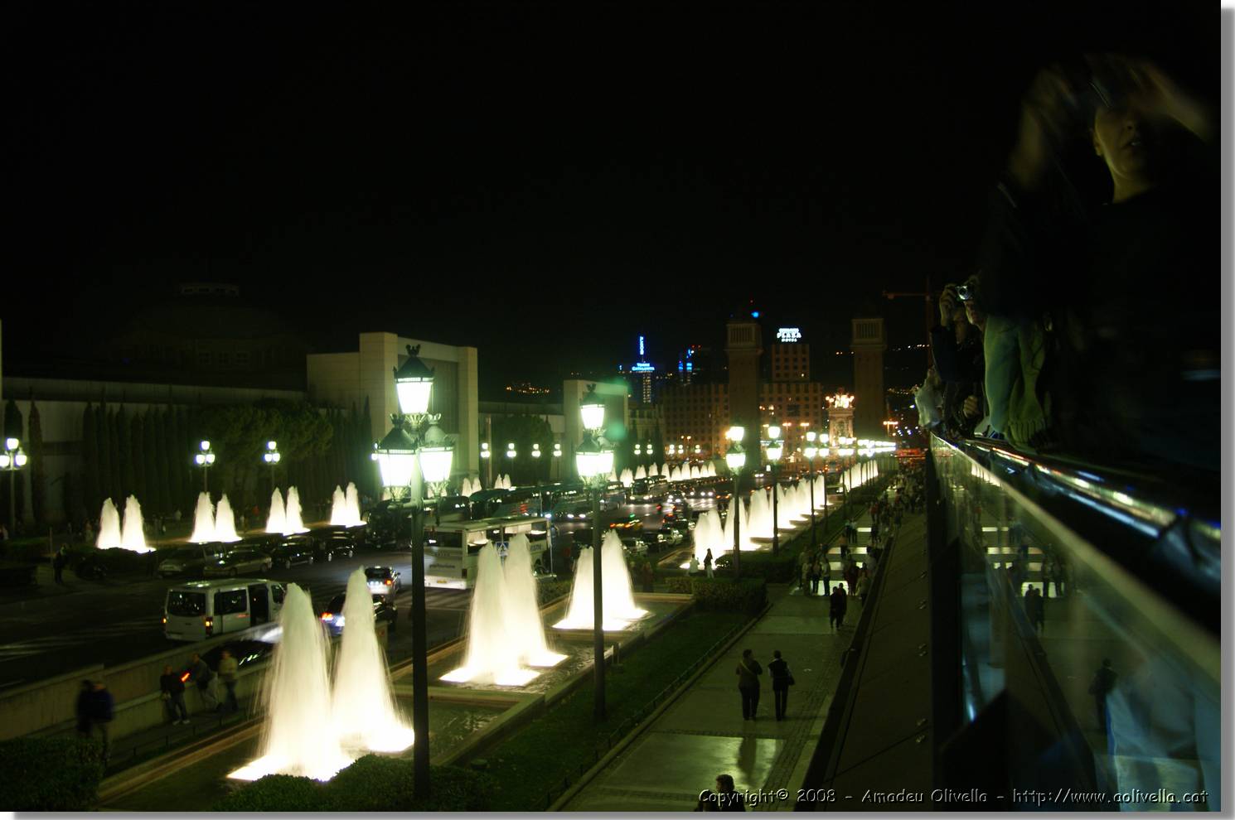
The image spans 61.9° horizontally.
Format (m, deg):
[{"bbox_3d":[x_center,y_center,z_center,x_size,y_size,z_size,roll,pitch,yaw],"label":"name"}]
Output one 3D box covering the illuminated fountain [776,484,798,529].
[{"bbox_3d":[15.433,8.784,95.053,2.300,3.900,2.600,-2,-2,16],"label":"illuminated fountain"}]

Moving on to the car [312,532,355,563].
[{"bbox_3d":[-17.677,8.435,63.116,1.760,1.500,4.100,-1,-1,17],"label":"car"}]

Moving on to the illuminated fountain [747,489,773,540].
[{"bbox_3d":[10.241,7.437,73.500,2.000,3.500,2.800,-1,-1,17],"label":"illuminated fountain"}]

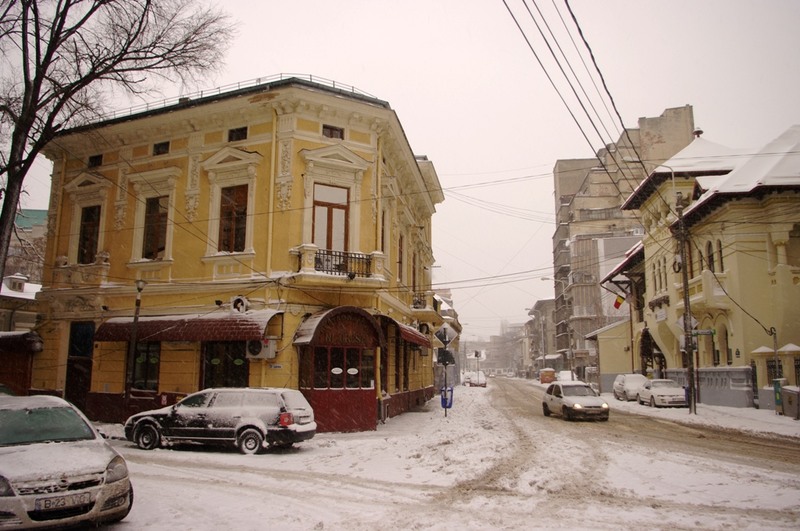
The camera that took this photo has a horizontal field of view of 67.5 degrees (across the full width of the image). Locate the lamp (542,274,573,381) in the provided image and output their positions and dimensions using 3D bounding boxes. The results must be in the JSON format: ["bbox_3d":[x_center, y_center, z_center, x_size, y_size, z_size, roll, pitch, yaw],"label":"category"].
[{"bbox_3d":[16.053,6.802,60.745,2.800,11.200,0.400,-1,-10,9],"label":"lamp"}]

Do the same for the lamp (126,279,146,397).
[{"bbox_3d":[-7.899,2.660,17.797,0.360,4.480,0.360,0,-10,0],"label":"lamp"}]

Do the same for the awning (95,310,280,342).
[{"bbox_3d":[-7.100,2.050,19.600,7.300,0.900,0.800,-4,-11,24],"label":"awning"}]

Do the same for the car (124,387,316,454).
[{"bbox_3d":[-4.530,3.903,15.305,4.670,1.500,1.760,-2,-10,13],"label":"car"}]

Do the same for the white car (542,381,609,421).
[{"bbox_3d":[7.244,5.608,24.817,1.620,1.430,3.750,1,-10,-4],"label":"white car"}]

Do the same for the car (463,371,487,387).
[{"bbox_3d":[8.104,12.038,62.372,1.750,1.500,4.200,-1,-10,10],"label":"car"}]

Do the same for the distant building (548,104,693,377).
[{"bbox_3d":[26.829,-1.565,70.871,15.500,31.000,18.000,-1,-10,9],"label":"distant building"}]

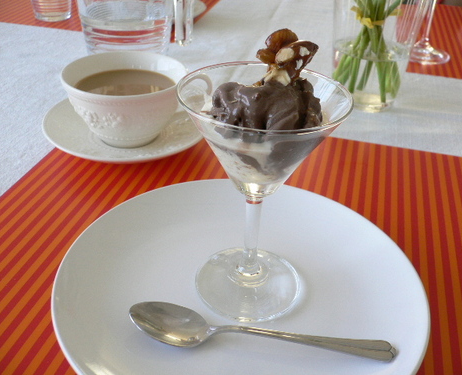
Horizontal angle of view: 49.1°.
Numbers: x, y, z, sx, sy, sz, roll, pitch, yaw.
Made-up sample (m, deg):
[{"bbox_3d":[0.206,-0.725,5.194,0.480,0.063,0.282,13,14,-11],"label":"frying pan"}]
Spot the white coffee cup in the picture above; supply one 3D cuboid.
[{"bbox_3d":[-0.089,-0.078,0.478,0.129,0.066,0.112,-7,34,-15],"label":"white coffee cup"}]

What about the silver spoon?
[{"bbox_3d":[0.016,0.083,0.284,0.152,0.018,0.031,7,33,6],"label":"silver spoon"}]

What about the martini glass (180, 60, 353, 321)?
[{"bbox_3d":[0.014,0.007,0.294,0.090,0.133,0.090,3,33,0],"label":"martini glass"}]

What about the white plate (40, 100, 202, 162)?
[{"bbox_3d":[-0.097,-0.054,0.491,0.160,0.024,0.160,2,33,-1],"label":"white plate"}]

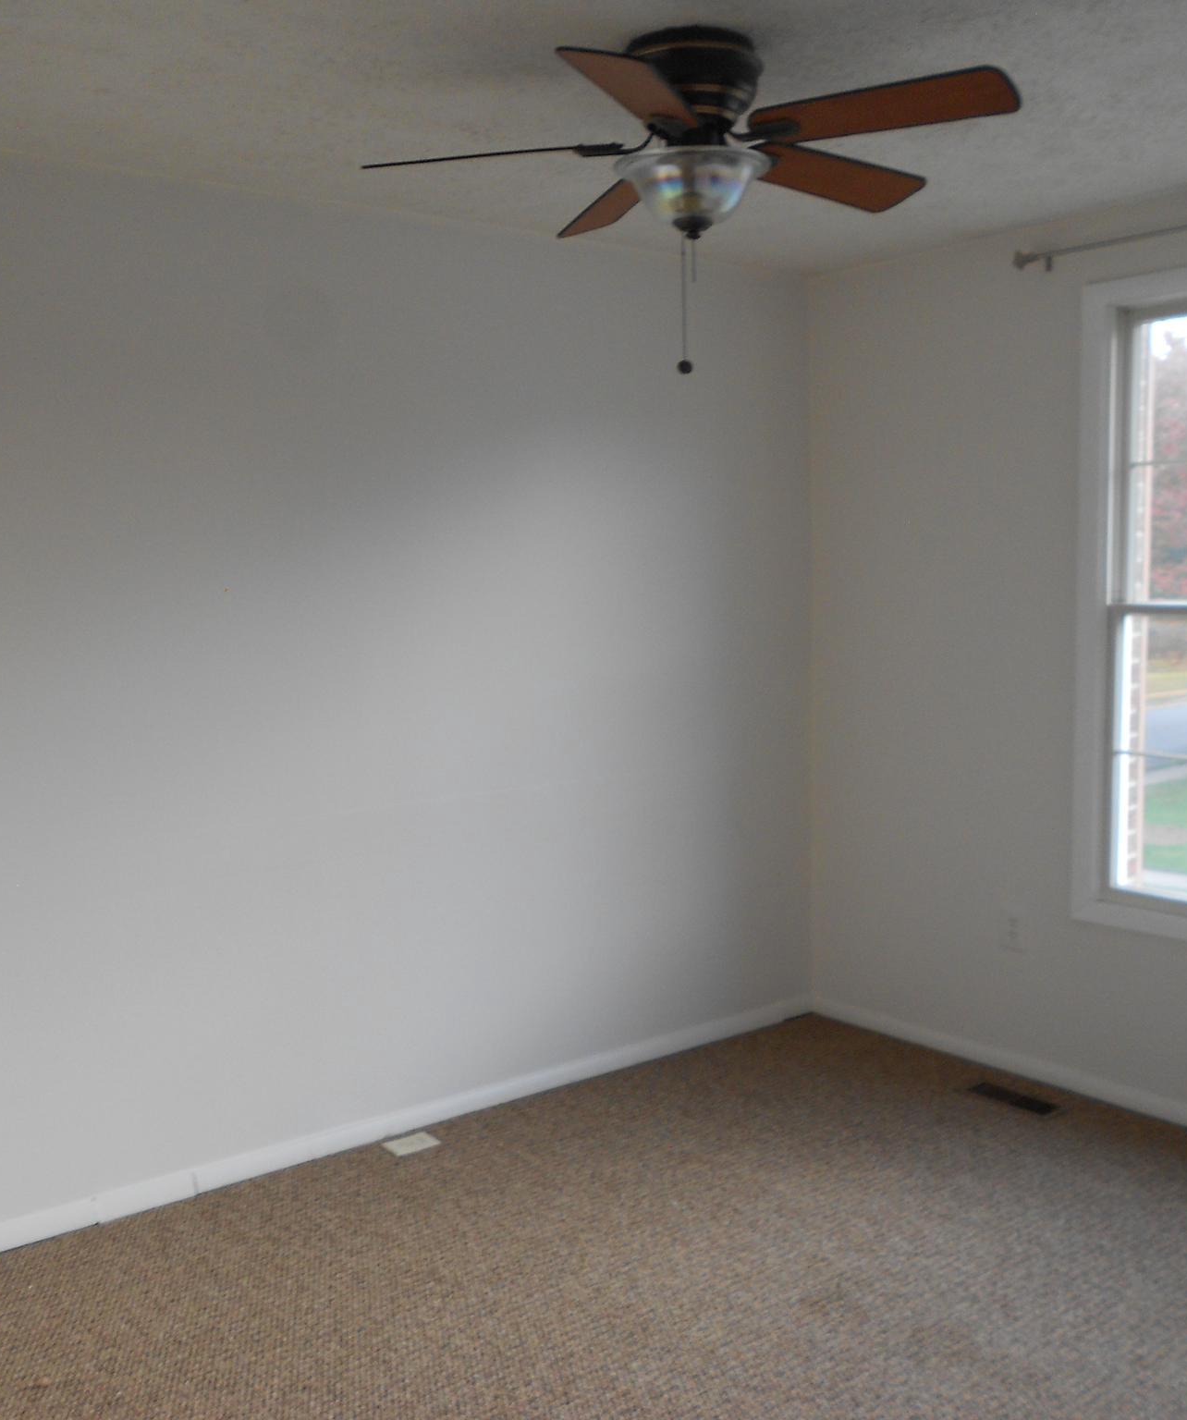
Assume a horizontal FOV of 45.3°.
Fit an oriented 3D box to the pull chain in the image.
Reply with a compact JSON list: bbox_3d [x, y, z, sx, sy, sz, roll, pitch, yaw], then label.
[{"bbox_3d":[0.164,-0.734,2.568,0.028,0.257,0.028,-1,6,4],"label":"pull chain"}]

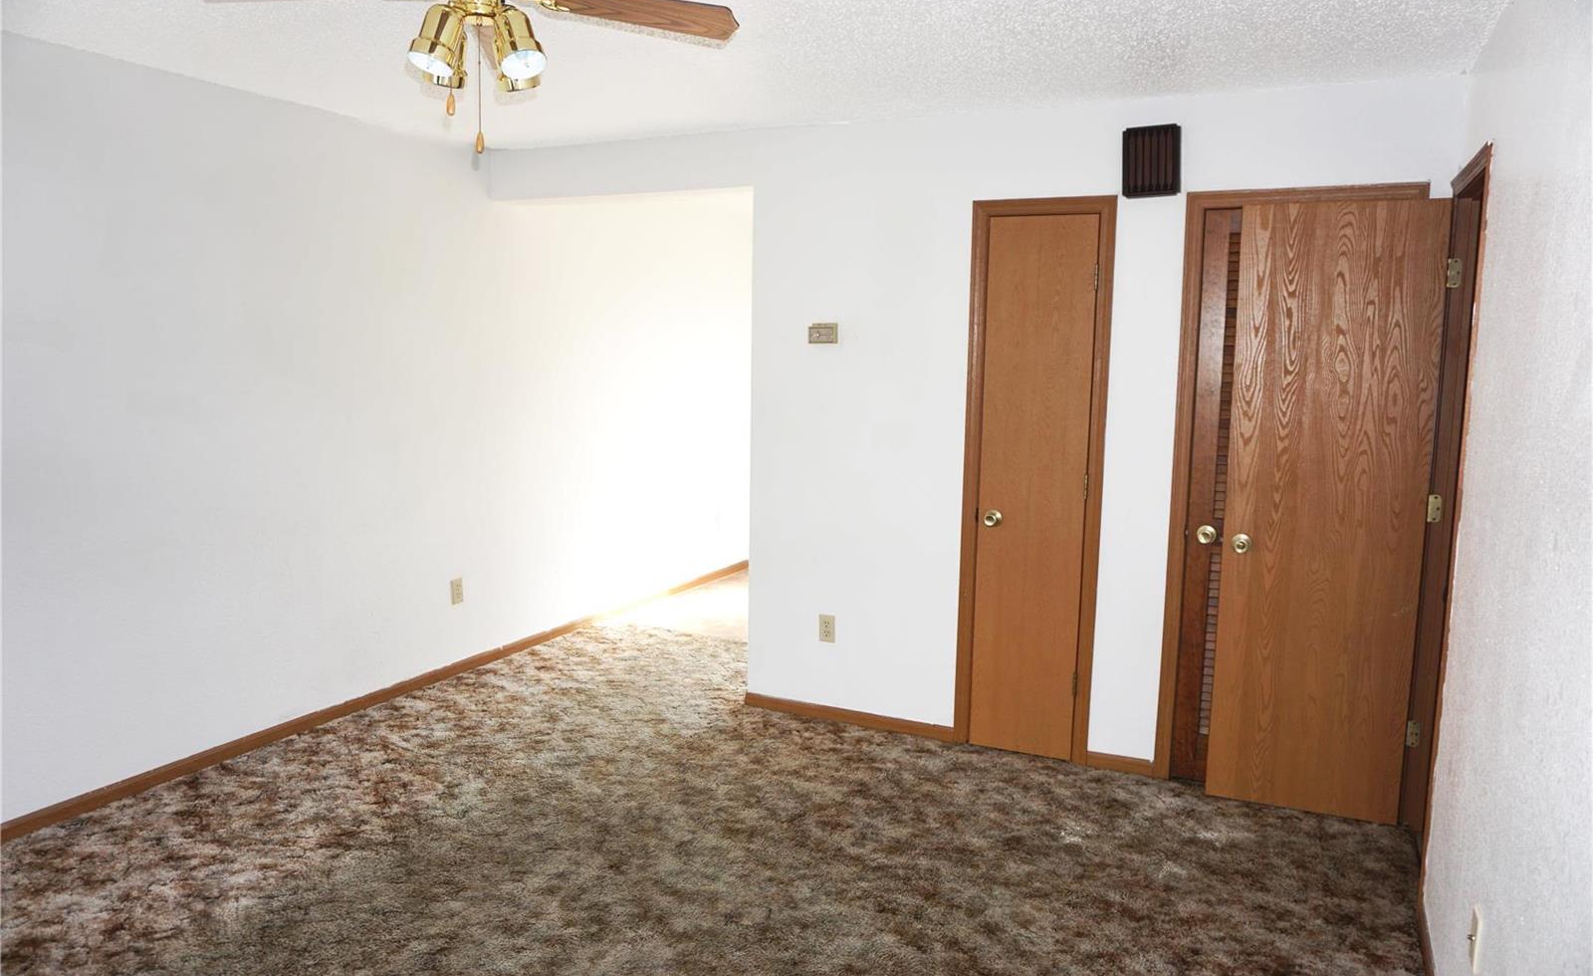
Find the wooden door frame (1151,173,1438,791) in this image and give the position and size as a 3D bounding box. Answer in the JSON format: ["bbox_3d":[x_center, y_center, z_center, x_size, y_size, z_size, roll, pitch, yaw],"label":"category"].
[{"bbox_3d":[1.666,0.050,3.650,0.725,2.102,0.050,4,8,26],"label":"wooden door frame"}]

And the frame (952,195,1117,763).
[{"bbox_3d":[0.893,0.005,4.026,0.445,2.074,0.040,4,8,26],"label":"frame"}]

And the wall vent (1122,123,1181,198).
[{"bbox_3d":[1.238,-1.135,3.699,0.192,0.242,0.025,4,8,26],"label":"wall vent"}]

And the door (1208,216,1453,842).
[{"bbox_3d":[1.748,0.088,3.530,0.603,2.038,0.037,4,8,21],"label":"door"}]

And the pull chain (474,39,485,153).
[{"bbox_3d":[-0.629,-0.782,2.110,0.017,0.235,0.017,4,8,26],"label":"pull chain"}]

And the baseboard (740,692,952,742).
[{"bbox_3d":[0.206,0.958,4.463,0.951,0.056,0.013,4,8,26],"label":"baseboard"}]

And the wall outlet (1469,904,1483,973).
[{"bbox_3d":[1.329,0.882,2.074,0.008,0.115,0.072,4,8,26],"label":"wall outlet"}]

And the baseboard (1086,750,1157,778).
[{"bbox_3d":[1.210,1.032,3.969,0.240,0.057,0.013,4,8,26],"label":"baseboard"}]

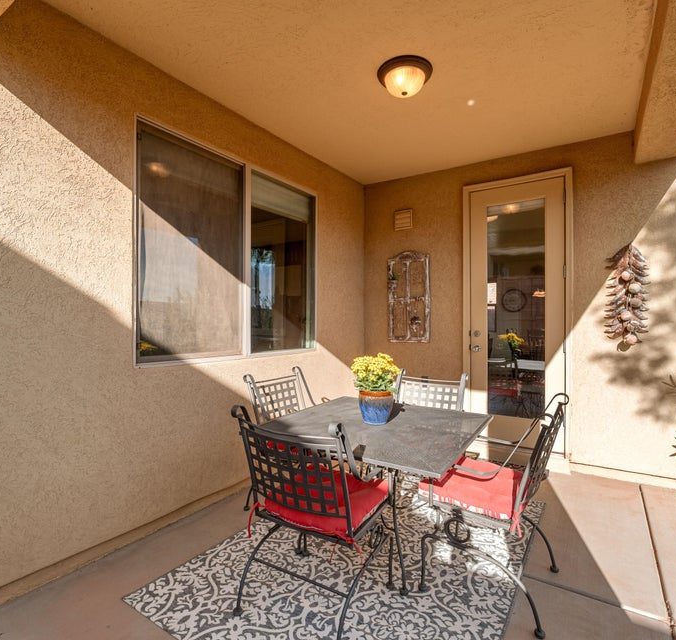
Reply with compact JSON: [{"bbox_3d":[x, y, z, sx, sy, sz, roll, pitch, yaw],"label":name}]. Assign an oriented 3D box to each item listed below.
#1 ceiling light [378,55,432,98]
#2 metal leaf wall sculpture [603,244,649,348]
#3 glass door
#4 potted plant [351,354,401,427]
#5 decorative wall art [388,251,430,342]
[{"bbox_3d":[0.418,-1.458,2.310,0.345,0.138,0.345,0,0,0],"label":"ceiling light"},{"bbox_3d":[2.315,-0.200,2.985,0.290,0.820,0.090,0,0,31],"label":"metal leaf wall sculpture"},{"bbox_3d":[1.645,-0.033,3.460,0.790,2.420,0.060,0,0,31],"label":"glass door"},{"bbox_3d":[0.223,0.402,2.210,0.290,0.405,0.290,0,0,0],"label":"potted plant"},{"bbox_3d":[0.740,-0.247,3.950,0.455,0.955,0.050,0,0,31],"label":"decorative wall art"}]

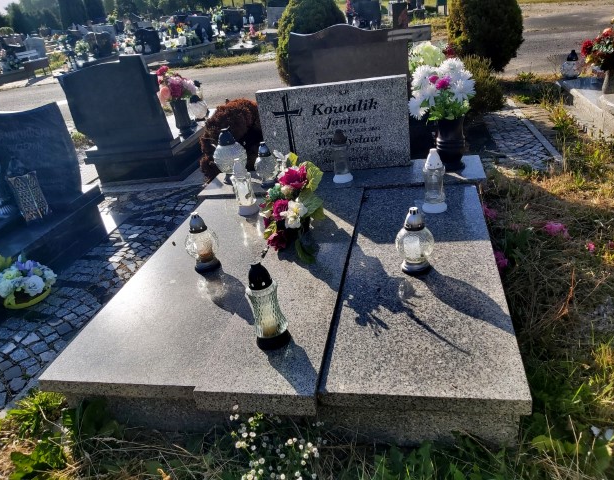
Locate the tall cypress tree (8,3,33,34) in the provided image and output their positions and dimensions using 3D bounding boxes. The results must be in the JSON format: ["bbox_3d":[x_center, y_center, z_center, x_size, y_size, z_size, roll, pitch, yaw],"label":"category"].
[{"bbox_3d":[-24.695,-18.677,41.812,1.900,3.534,1.900,-2,28,14],"label":"tall cypress tree"}]

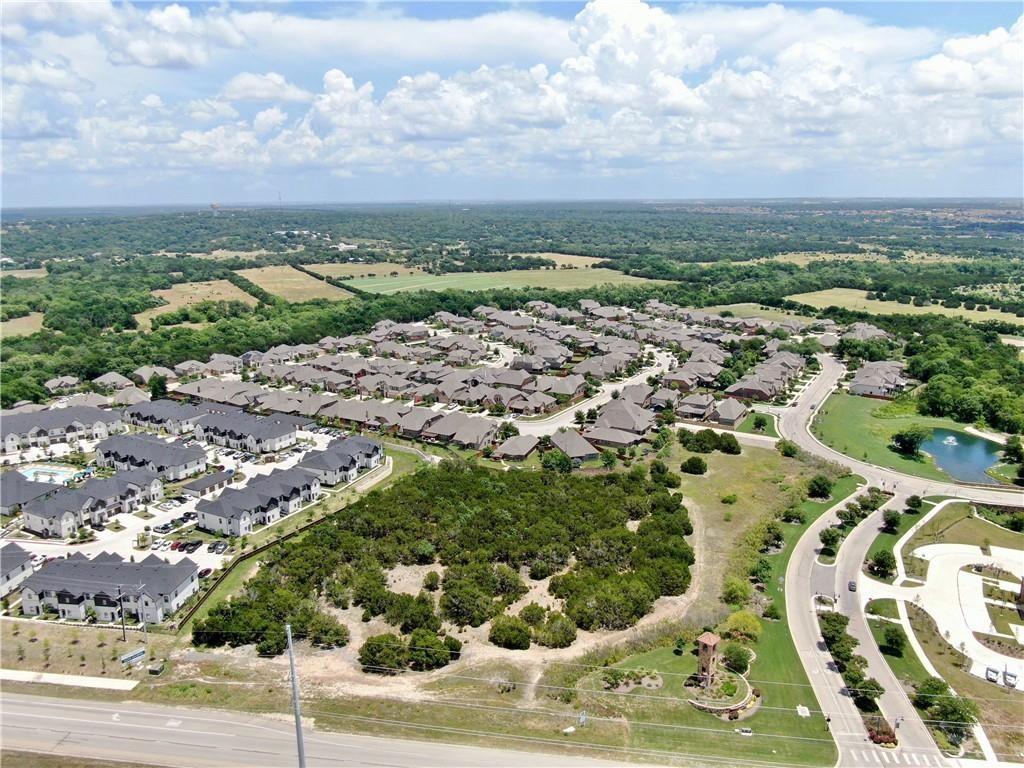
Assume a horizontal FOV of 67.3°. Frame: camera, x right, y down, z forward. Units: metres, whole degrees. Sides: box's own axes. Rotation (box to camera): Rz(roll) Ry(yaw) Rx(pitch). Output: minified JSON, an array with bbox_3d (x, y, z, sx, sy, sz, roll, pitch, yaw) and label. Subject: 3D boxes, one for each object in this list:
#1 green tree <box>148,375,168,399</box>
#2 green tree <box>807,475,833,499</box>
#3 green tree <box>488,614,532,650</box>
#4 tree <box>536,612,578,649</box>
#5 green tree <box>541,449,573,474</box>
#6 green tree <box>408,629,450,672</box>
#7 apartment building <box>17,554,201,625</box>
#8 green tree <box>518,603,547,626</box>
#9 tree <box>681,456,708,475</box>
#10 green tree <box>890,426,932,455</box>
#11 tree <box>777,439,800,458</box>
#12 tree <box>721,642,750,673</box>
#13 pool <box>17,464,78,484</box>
[{"bbox_3d":[-180.540,1.430,392.620,9.020,12.200,9.020,0,13,0],"label":"green tree"},{"bbox_3d":[102.060,34.100,254.550,8.010,8.260,8.010,0,13,0],"label":"green tree"},{"bbox_3d":[-0.360,54.490,170.530,9.600,6.100,9.300,-1,14,0],"label":"green tree"},{"bbox_3d":[9.880,55.140,171.860,9.720,7.010,9.720,0,13,0],"label":"tree"},{"bbox_3d":[16.080,27.510,276.190,11.300,8.700,10.000,-1,14,0],"label":"green tree"},{"bbox_3d":[-17.520,56.540,163.530,8.900,8.560,8.900,0,13,0],"label":"green tree"},{"bbox_3d":[-98.660,49.350,189.320,36.000,9.200,16.600,1,14,7],"label":"apartment building"},{"bbox_3d":[4.840,54.040,179.460,6.420,5.700,6.420,0,13,0],"label":"green tree"},{"bbox_3d":[64.990,28.880,275.090,9.100,5.600,8.300,-1,14,0],"label":"tree"},{"bbox_3d":[152.720,21.060,294.500,13.800,10.000,12.500,-1,14,0],"label":"green tree"},{"bbox_3d":[106.230,24.800,295.820,8.180,7.190,8.180,0,13,0],"label":"tree"},{"bbox_3d":[46.570,56.750,159.870,6.100,5.800,6.000,-1,14,0],"label":"tree"},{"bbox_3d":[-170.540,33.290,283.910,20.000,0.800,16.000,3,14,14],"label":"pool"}]

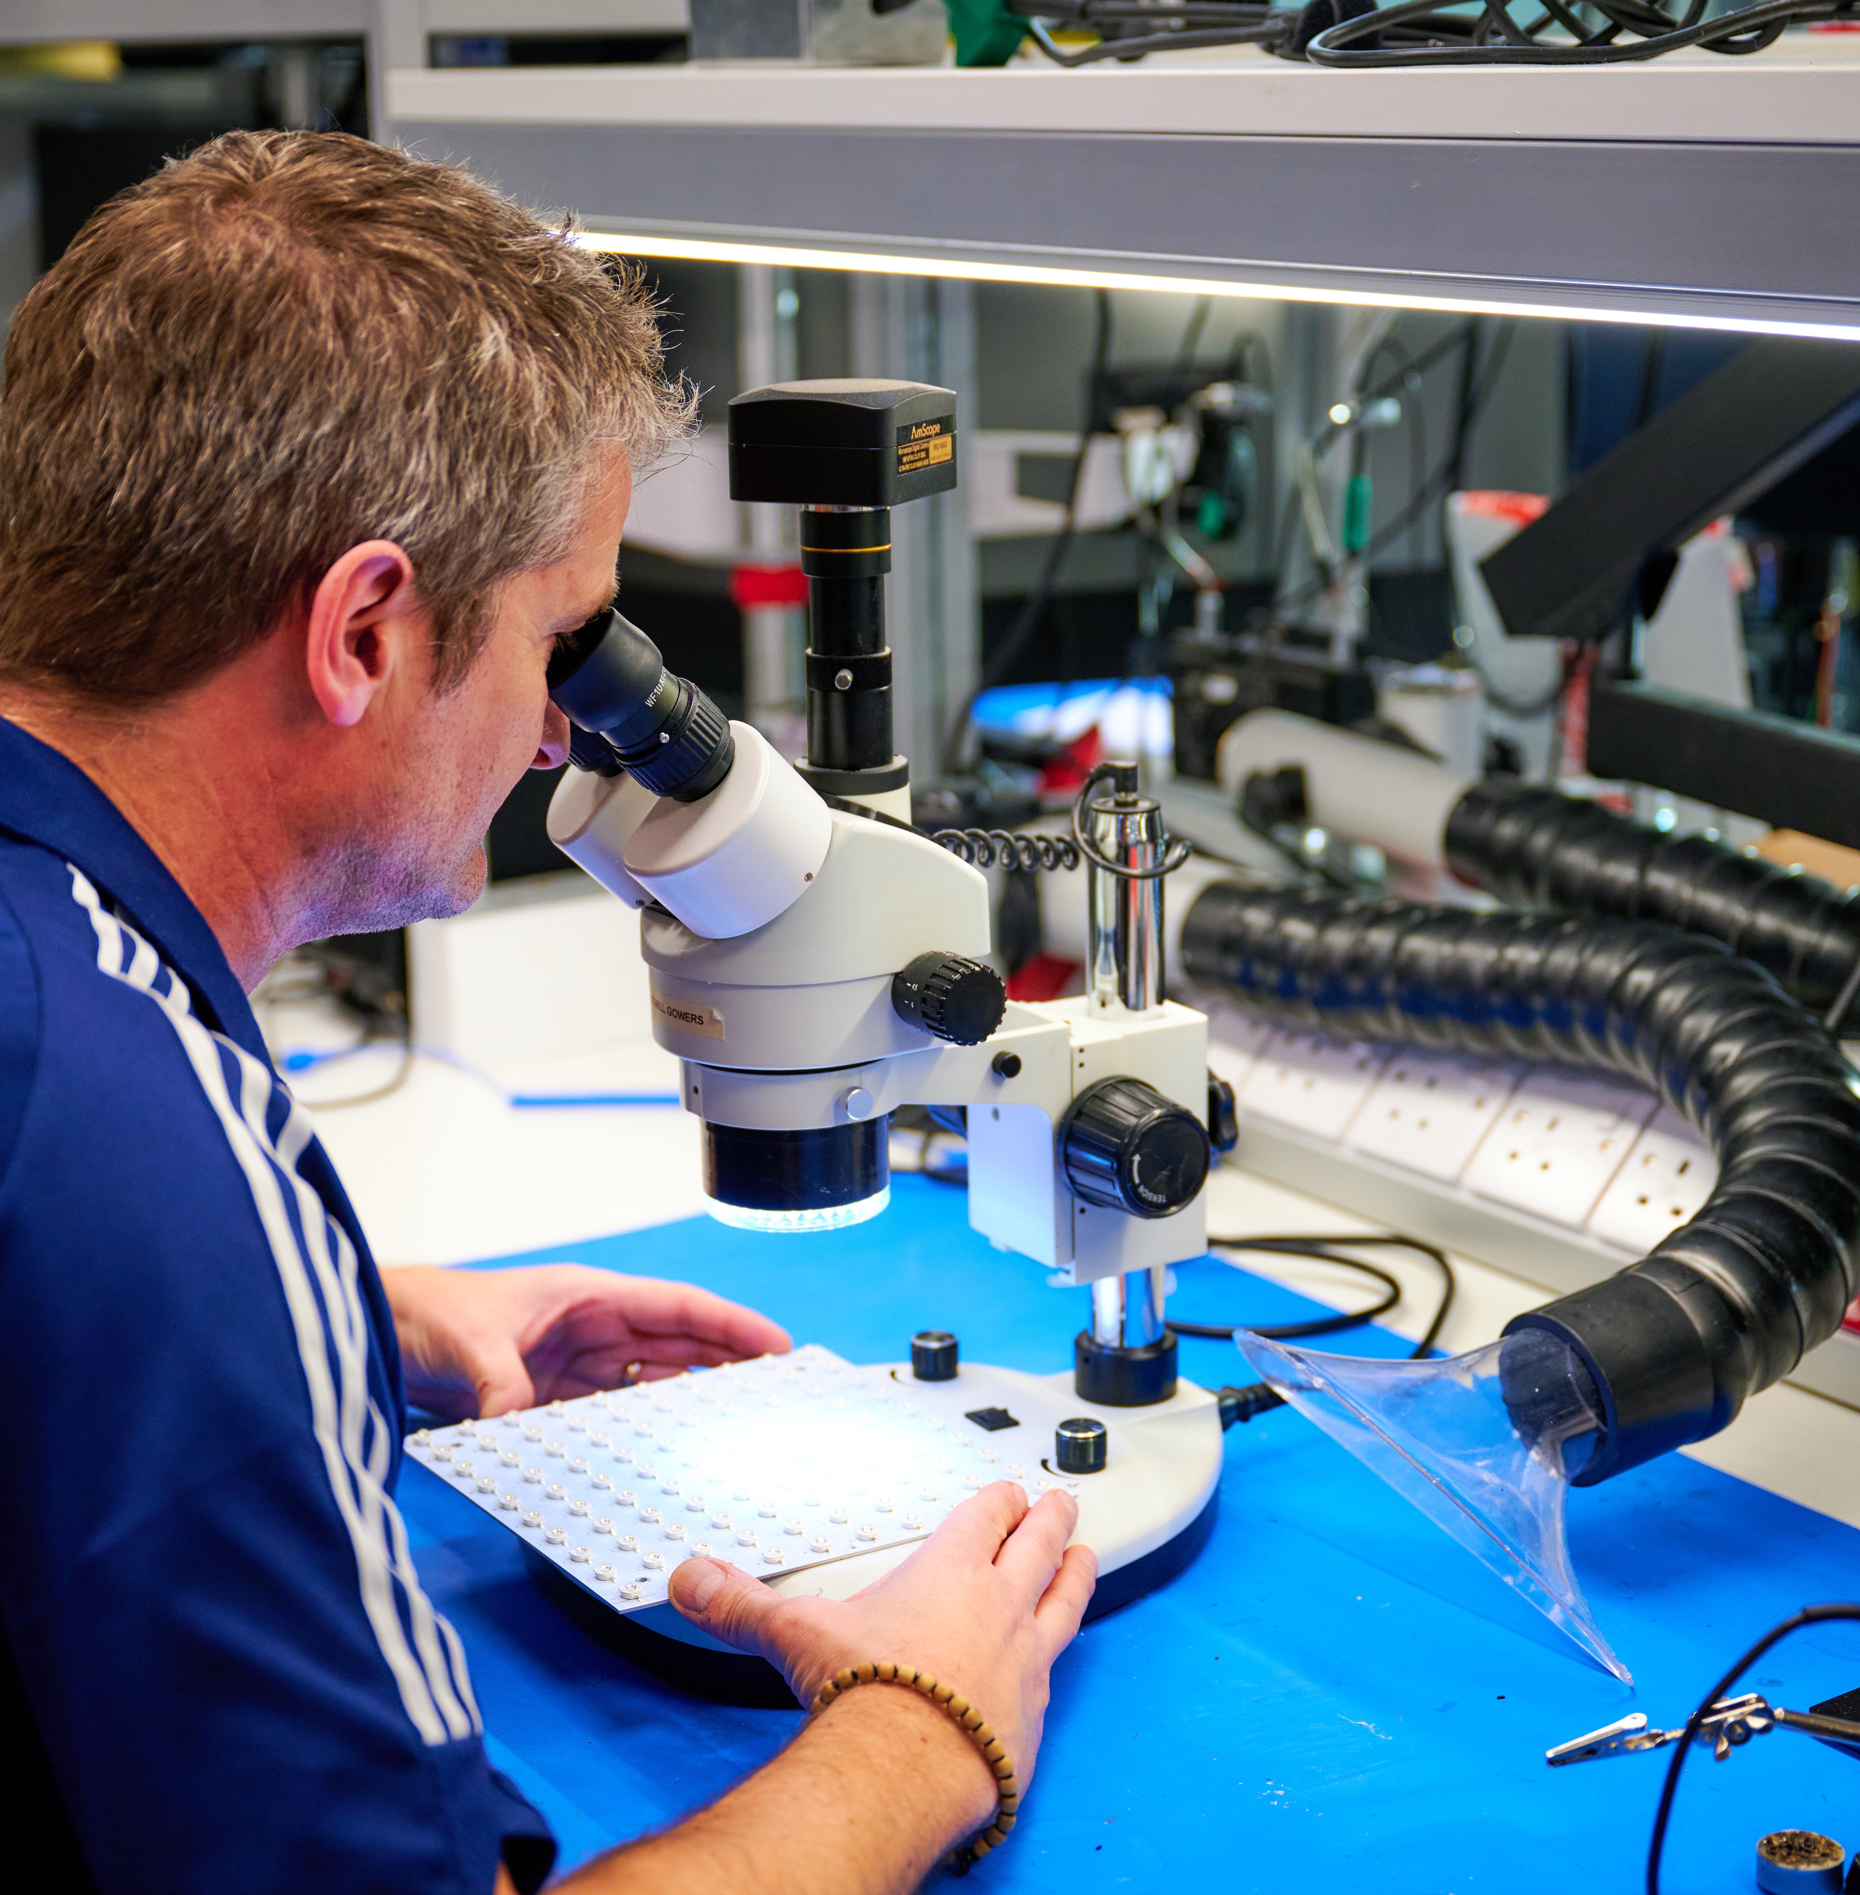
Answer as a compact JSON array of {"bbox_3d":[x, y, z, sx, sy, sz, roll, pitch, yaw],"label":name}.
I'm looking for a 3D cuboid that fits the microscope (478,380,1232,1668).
[{"bbox_3d":[-0.017,0.016,1.416,0.313,0.472,0.247,-8,16,-28],"label":"microscope"}]

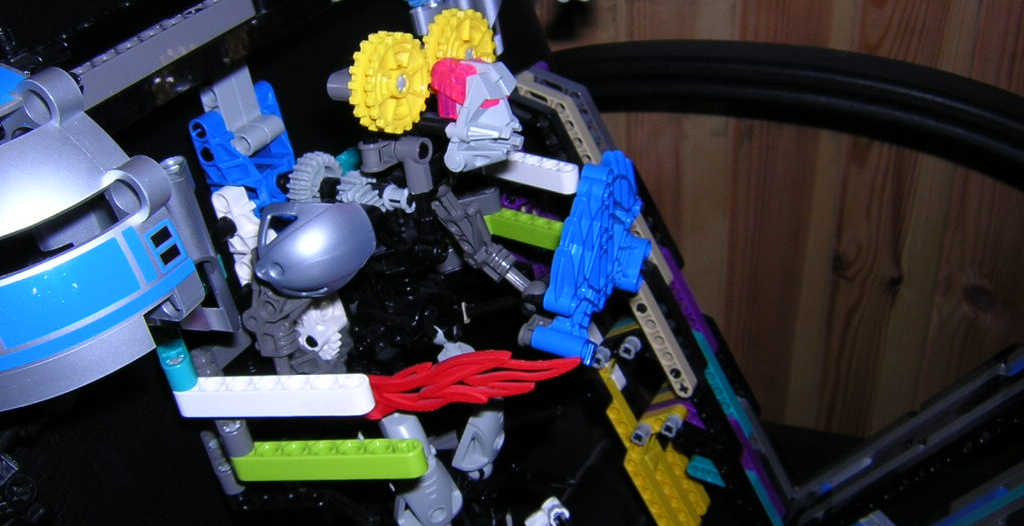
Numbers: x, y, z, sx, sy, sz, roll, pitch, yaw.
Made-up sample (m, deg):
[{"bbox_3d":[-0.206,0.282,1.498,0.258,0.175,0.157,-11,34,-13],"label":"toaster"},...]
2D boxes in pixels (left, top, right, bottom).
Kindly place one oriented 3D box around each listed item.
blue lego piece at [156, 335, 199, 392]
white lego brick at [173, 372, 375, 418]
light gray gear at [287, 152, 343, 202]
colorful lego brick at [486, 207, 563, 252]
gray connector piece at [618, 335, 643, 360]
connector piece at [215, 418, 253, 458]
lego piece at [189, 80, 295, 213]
[{"bbox_3d":[-0.087,0.025,0.276,0.007,0.016,0.007,-4,26,19],"label":"blue lego piece"},{"bbox_3d":[-0.062,0.034,0.273,0.056,0.008,0.007,-4,26,19],"label":"white lego brick"},{"bbox_3d":[-0.063,-0.025,0.338,0.008,0.022,0.022,5,28,19],"label":"light gray gear"},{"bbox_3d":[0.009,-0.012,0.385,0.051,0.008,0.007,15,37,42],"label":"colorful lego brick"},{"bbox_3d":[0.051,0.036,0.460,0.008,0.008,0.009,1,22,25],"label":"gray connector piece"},{"bbox_3d":[-0.076,0.046,0.292,0.008,0.015,0.008,-1,27,22],"label":"connector piece"},{"bbox_3d":[-0.085,-0.037,0.340,0.013,0.037,0.032,0,26,22],"label":"lego piece"}]

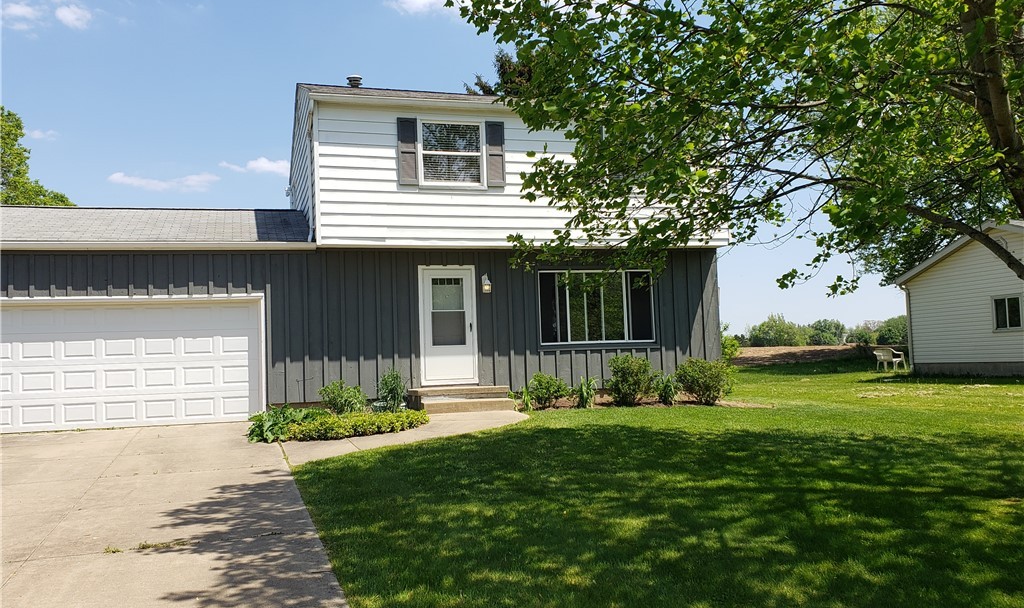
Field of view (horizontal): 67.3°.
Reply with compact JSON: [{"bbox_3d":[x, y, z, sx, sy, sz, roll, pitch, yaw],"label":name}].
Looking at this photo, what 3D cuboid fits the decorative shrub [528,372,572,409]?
[{"bbox_3d":[0.678,1.524,13.550,0.760,0.630,0.660,-1,-4,-15],"label":"decorative shrub"}]

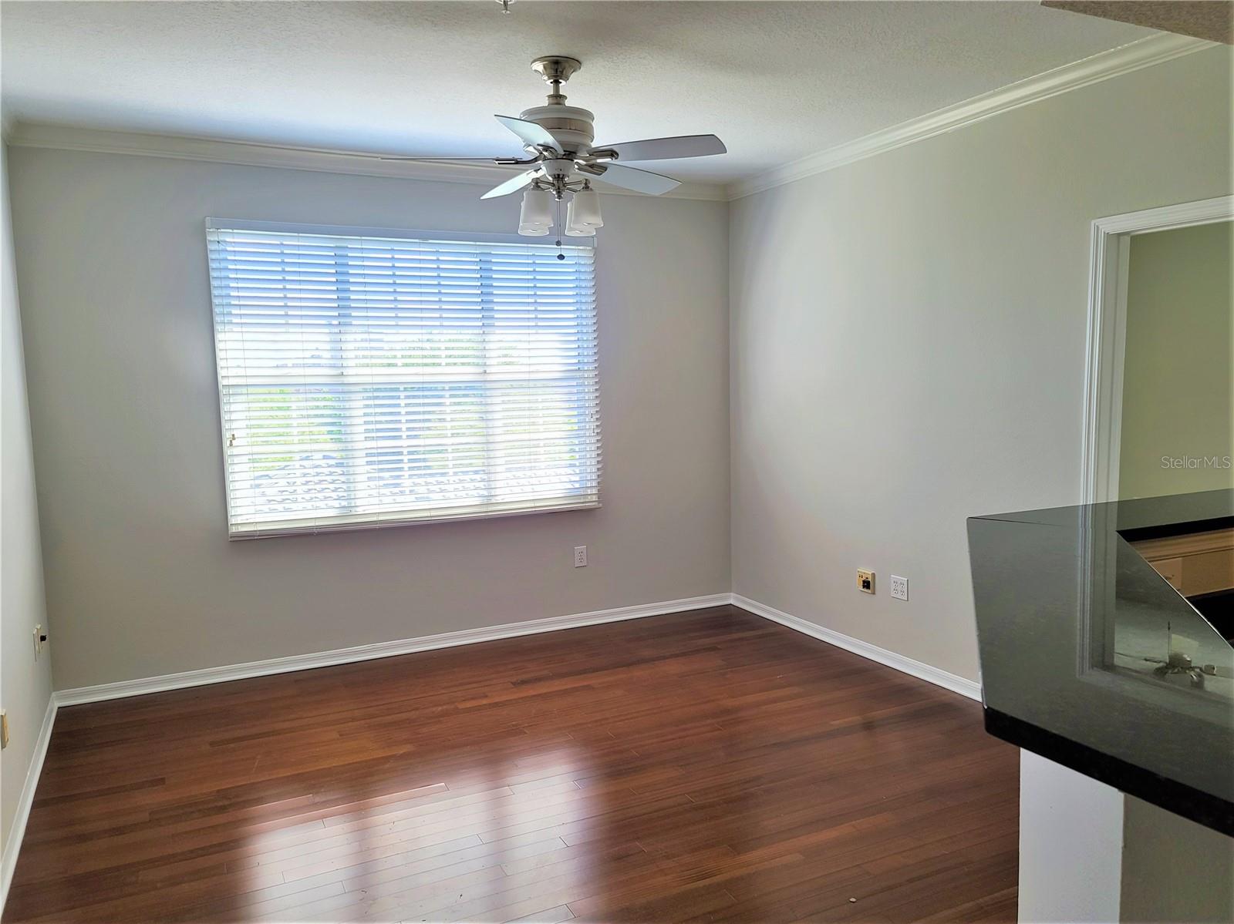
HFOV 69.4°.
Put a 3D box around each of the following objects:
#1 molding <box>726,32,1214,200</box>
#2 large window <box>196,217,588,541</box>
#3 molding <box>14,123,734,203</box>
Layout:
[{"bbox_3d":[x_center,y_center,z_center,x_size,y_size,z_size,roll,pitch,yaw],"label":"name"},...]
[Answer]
[{"bbox_3d":[1.359,-1.599,4.373,0.080,0.090,3.046,-4,6,-26],"label":"molding"},{"bbox_3d":[-1.065,-0.467,4.942,2.100,1.610,0.075,-4,6,-26],"label":"large window"},{"bbox_3d":[-1.008,-1.600,4.864,3.898,0.090,0.080,-4,6,-26],"label":"molding"}]

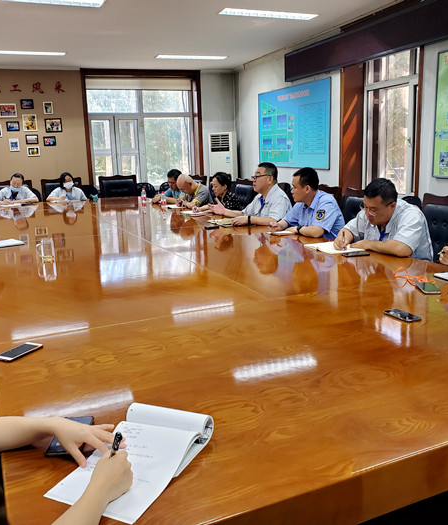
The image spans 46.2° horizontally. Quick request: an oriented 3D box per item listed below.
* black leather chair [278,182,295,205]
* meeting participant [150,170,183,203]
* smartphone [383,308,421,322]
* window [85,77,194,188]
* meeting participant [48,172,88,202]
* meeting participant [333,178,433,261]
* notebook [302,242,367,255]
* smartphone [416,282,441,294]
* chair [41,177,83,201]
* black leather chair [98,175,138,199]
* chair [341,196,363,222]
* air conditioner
[{"bbox_3d":[0.327,-0.336,5.819,0.660,1.066,0.620,-8,14,-24],"label":"black leather chair"},{"bbox_3d":[-0.711,-0.717,7.435,0.700,1.200,0.520,-7,13,-24],"label":"meeting participant"},{"bbox_3d":[0.729,0.220,2.152,0.072,0.009,0.150,-7,13,-24],"label":"smartphone"},{"bbox_3d":[-1.613,-2.539,10.300,2.107,2.053,0.150,-8,14,-24],"label":"window"},{"bbox_3d":[-2.517,-0.842,8.439,0.566,1.192,0.727,-7,13,-22],"label":"meeting participant"},{"bbox_3d":[1.190,0.024,3.665,0.840,1.235,0.660,-8,14,-24],"label":"meeting participant"},{"bbox_3d":[0.744,-0.097,3.572,0.250,0.020,0.345,-7,13,-24],"label":"notebook"},{"bbox_3d":[0.994,0.128,2.560,0.076,0.008,0.160,-1,13,6],"label":"smartphone"},{"bbox_3d":[-2.585,-0.827,8.647,0.646,1.081,0.687,-7,13,-22],"label":"chair"},{"bbox_3d":[-1.714,-0.933,9.010,0.646,1.081,0.687,-7,13,-22],"label":"black leather chair"},{"bbox_3d":[1.005,-0.093,4.643,0.687,1.081,0.636,-7,13,-22],"label":"chair"},{"bbox_3d":[0.003,-1.705,10.567,0.490,1.750,0.300,3,13,20],"label":"air conditioner"}]

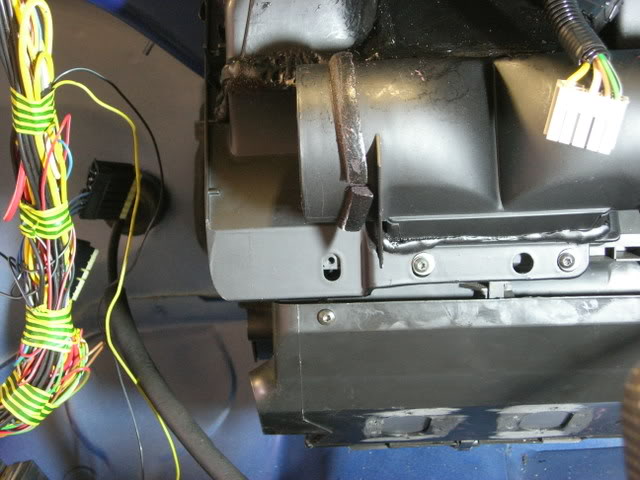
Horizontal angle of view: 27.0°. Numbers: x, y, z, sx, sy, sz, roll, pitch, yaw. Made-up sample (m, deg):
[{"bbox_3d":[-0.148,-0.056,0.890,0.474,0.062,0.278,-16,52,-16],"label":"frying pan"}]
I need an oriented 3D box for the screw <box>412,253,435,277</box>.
[{"bbox_3d":[0.063,0.015,0.810,0.014,0.014,0.015,0,-2,5],"label":"screw"}]

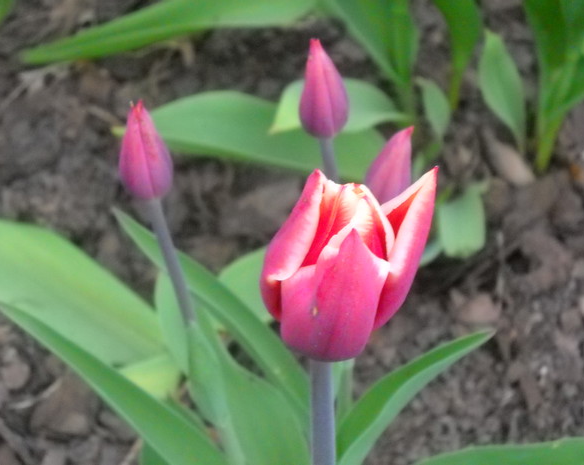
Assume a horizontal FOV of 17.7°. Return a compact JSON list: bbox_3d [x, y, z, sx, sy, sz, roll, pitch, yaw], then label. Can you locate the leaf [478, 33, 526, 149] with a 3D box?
[{"bbox_3d":[0.119,-0.080,1.060,0.024,0.072,0.016,-13,36,10],"label":"leaf"}]

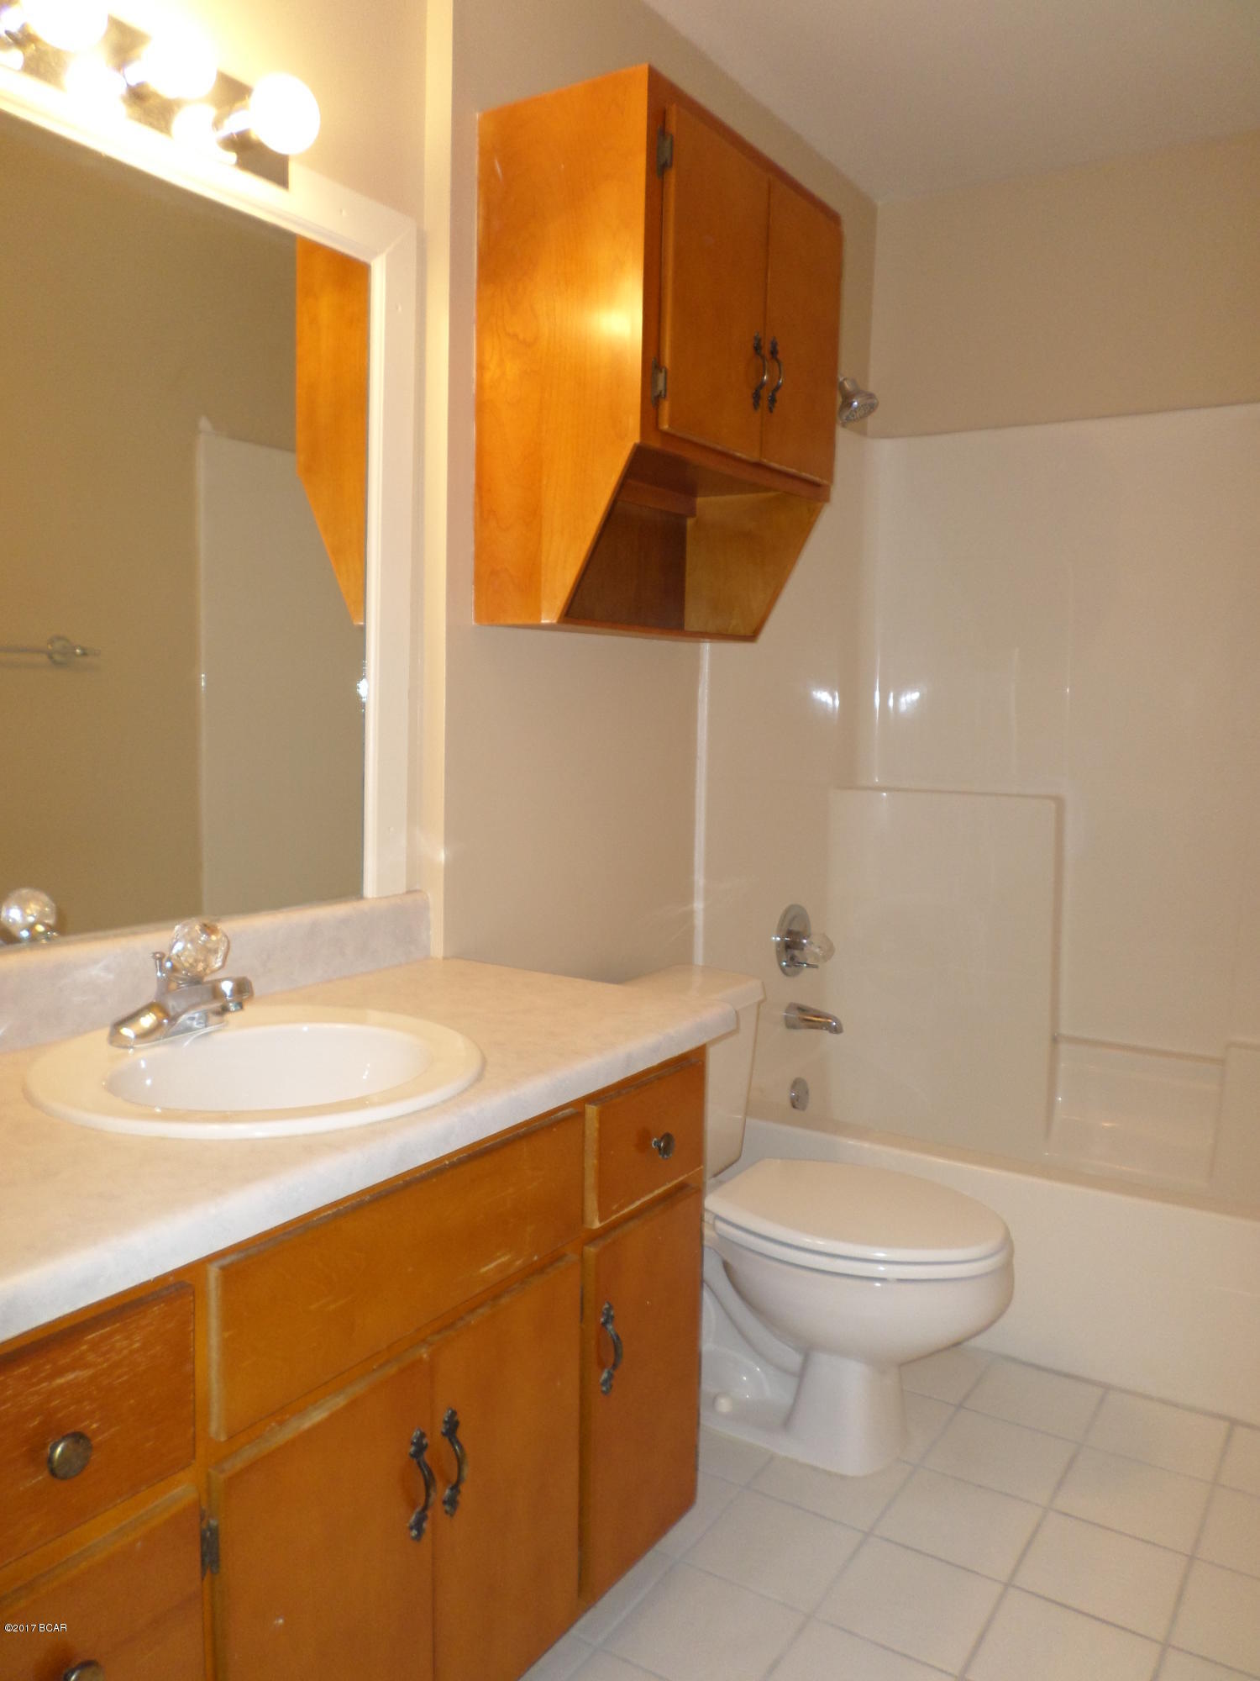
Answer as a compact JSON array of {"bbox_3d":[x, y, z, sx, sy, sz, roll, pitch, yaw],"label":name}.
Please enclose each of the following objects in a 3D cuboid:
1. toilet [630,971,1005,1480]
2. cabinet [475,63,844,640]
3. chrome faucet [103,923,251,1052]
[{"bbox_3d":[0.280,0.634,2.022,0.743,0.699,0.450,5,7,33],"label":"toilet"},{"bbox_3d":[0.069,-0.692,1.952,0.310,0.732,0.610,5,7,33],"label":"cabinet"},{"bbox_3d":[-0.472,0.156,1.335,0.175,0.136,0.161,5,7,33],"label":"chrome faucet"}]

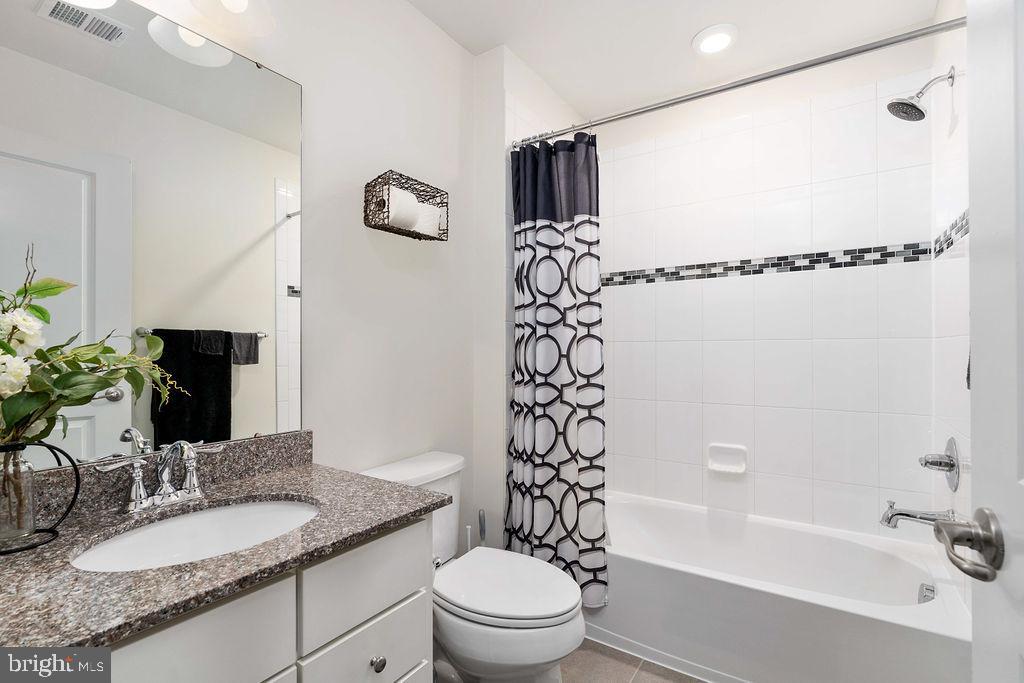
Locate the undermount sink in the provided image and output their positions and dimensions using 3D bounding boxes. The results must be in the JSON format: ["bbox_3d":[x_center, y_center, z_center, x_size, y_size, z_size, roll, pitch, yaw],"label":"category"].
[{"bbox_3d":[-0.597,0.459,0.896,0.360,0.160,0.430,0,-1,33],"label":"undermount sink"}]

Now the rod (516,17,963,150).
[{"bbox_3d":[0.631,-0.843,1.568,1.499,0.027,0.027,0,-1,32],"label":"rod"}]

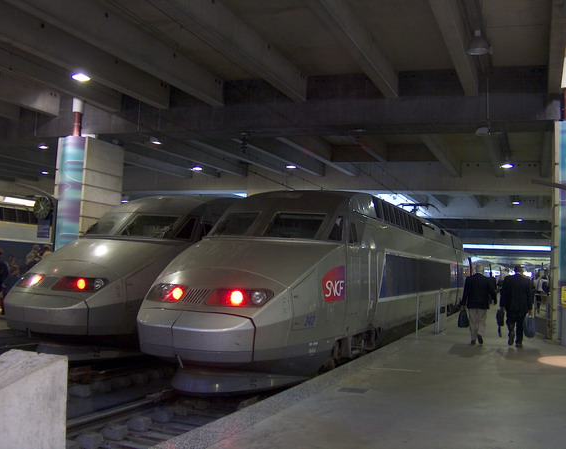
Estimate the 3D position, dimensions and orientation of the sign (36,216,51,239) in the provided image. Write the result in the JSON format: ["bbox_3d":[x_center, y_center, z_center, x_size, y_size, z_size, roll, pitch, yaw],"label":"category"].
[{"bbox_3d":[-7.619,0.127,20.401,0.500,0.620,0.120,1,-4,21],"label":"sign"}]

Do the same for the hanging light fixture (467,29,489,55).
[{"bbox_3d":[4.208,-3.921,13.806,0.470,0.540,0.470,1,-4,21],"label":"hanging light fixture"}]

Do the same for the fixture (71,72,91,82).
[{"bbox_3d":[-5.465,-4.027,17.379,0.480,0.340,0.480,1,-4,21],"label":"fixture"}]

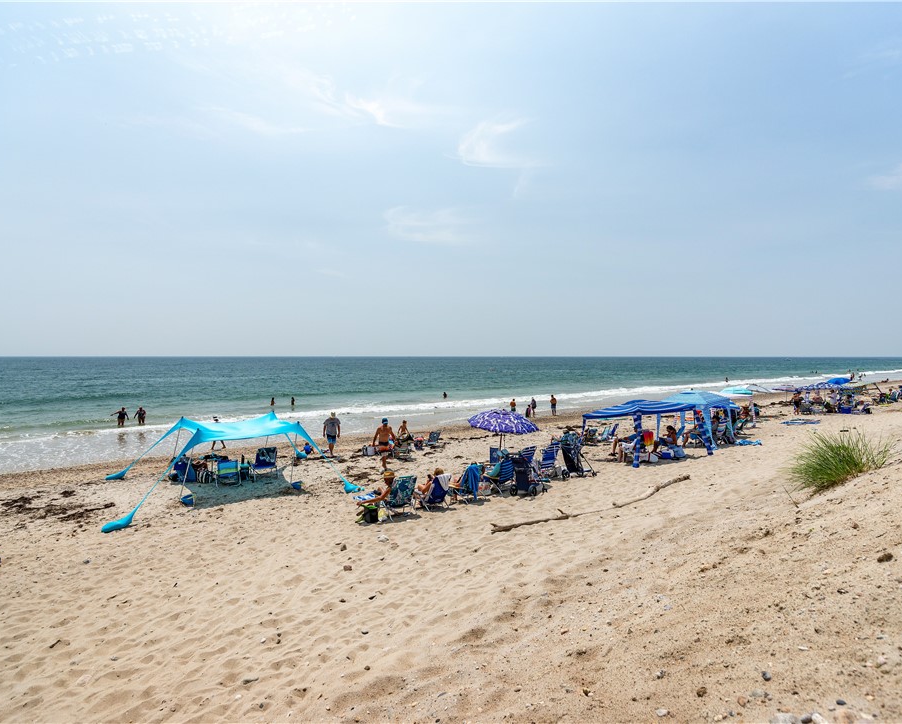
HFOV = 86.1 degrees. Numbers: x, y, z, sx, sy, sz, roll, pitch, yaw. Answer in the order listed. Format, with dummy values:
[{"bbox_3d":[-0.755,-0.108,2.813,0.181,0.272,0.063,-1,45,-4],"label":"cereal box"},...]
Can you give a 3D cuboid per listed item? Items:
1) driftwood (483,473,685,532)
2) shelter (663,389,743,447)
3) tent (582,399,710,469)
[{"bbox_3d":[3.611,3.017,10.863,6.870,0.260,0.520,0,1,-35],"label":"driftwood"},{"bbox_3d":[10.133,2.330,20.022,2.300,2.200,2.300,0,1,-38],"label":"shelter"},{"bbox_3d":[7.050,2.502,18.029,3.200,2.100,3.200,0,1,-24],"label":"tent"}]

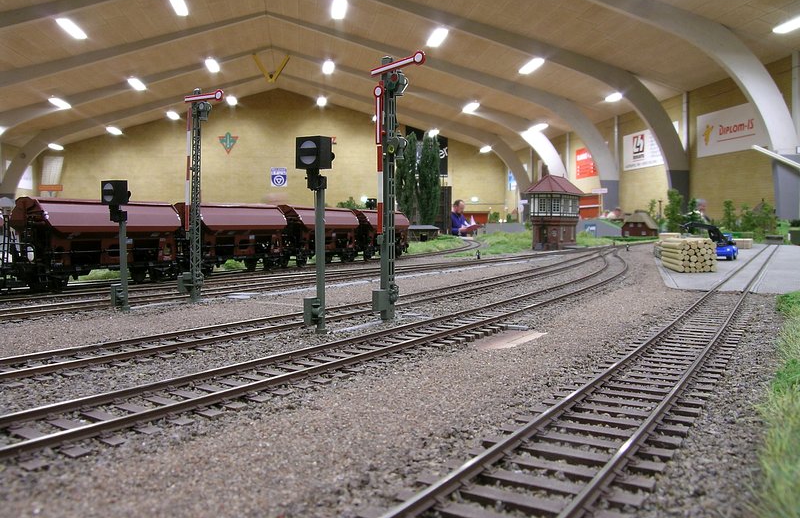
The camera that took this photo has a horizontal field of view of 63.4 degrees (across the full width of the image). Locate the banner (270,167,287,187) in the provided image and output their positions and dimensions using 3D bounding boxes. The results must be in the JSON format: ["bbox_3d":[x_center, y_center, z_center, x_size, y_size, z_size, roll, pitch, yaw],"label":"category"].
[{"bbox_3d":[-6.461,-4.365,34.682,0.849,1.042,0.030,-1,3,-9],"label":"banner"}]

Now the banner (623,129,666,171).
[{"bbox_3d":[8.218,-3.652,21.384,0.030,1.246,3.459,-1,3,-9],"label":"banner"}]

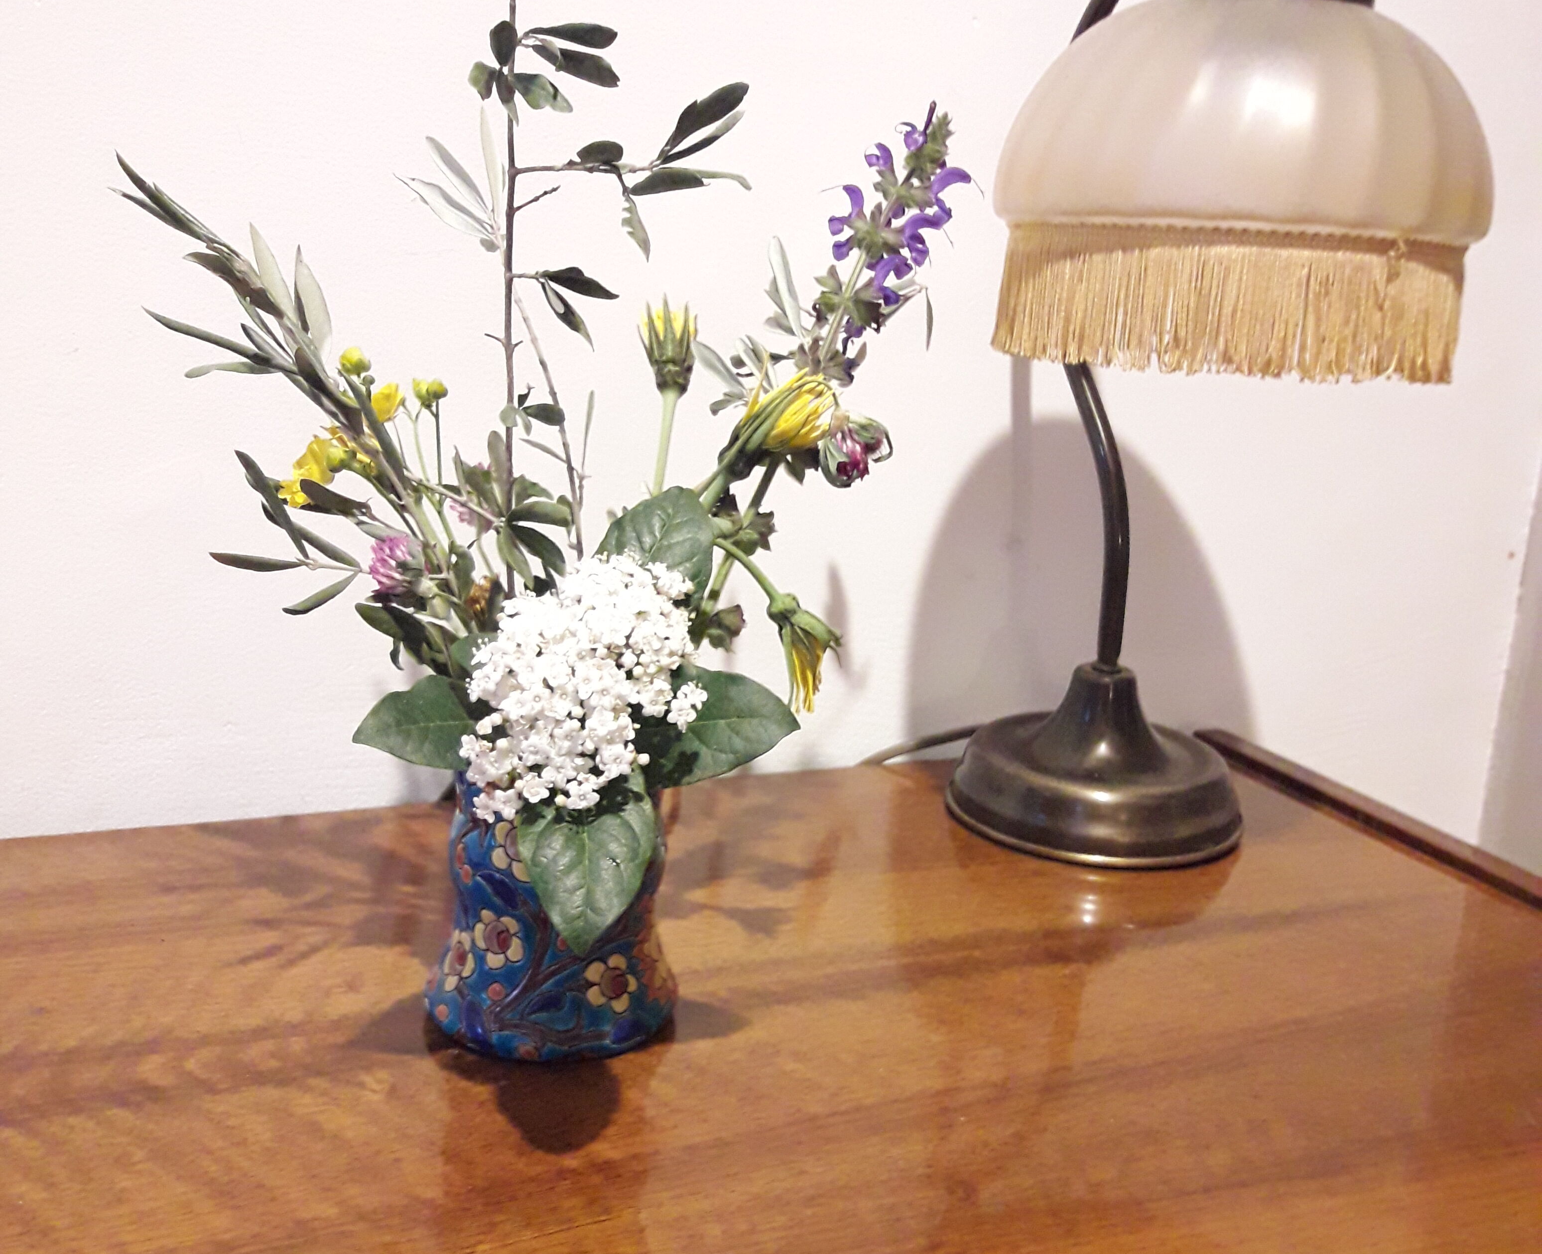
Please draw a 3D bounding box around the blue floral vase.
[{"bbox_3d":[-0.071,0.083,0.547,0.083,0.094,0.083,-3,15,-23],"label":"blue floral vase"}]

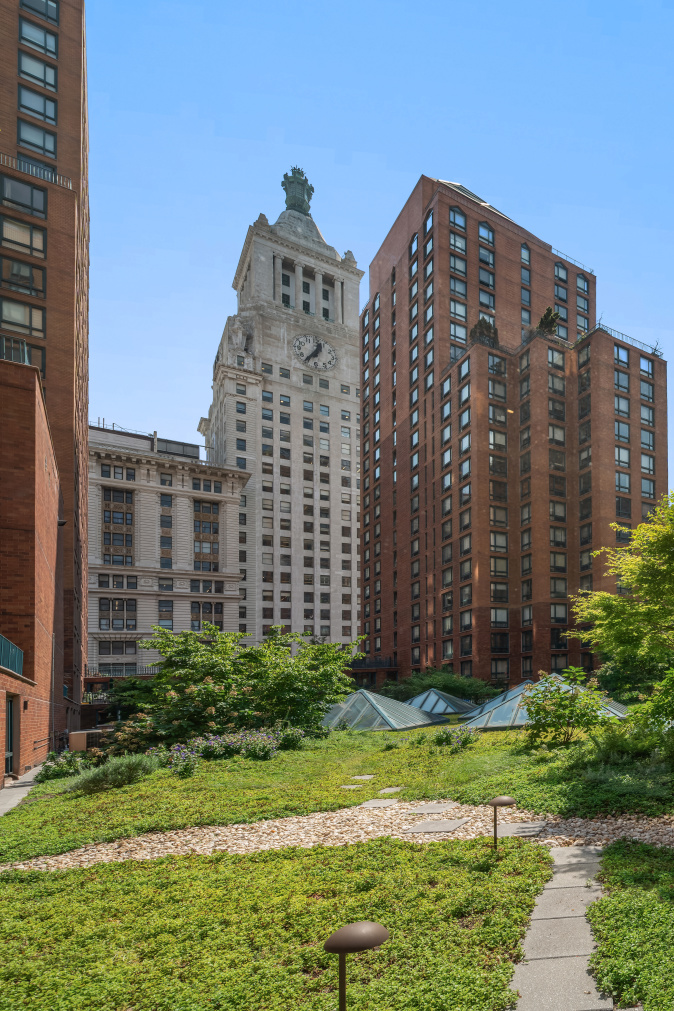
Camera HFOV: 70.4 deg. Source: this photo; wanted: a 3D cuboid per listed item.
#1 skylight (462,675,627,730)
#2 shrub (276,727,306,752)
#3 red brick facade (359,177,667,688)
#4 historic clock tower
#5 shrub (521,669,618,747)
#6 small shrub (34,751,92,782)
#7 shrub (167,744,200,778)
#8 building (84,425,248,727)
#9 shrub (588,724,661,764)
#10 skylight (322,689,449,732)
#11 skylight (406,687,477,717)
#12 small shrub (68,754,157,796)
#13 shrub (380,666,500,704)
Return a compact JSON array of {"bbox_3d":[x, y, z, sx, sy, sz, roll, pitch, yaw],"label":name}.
[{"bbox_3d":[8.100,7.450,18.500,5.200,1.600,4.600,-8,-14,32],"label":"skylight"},{"bbox_3d":[-1.360,6.980,14.300,0.900,0.700,0.800,0,-4,0],"label":"shrub"},{"bbox_3d":[23.036,-8.782,64.500,29.500,63.000,30.000,4,-8,-30],"label":"red brick facade"},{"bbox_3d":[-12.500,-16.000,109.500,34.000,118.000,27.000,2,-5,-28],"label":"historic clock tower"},{"bbox_3d":[5.162,4.463,10.600,1.900,1.600,1.700,0,-7,0],"label":"shrub"},{"bbox_3d":[-7.340,7.000,12.800,1.350,0.750,1.050,0,-4,0],"label":"small shrub"},{"bbox_3d":[-2.765,4.612,8.600,0.600,0.560,0.550,0,-7,0],"label":"shrub"},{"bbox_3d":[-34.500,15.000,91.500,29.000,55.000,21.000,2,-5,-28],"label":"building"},{"bbox_3d":[5.179,4.305,8.600,1.200,0.680,1.000,0,-7,0],"label":"shrub"},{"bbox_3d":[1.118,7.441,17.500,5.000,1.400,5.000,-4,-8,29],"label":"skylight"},{"bbox_3d":[5.473,10.674,26.000,5.000,1.500,5.000,-4,-8,29],"label":"skylight"},{"bbox_3d":[-3.997,4.789,8.500,1.650,0.600,1.000,5,-8,-33],"label":"small shrub"},{"bbox_3d":[6.740,12.100,32.000,8.000,2.700,3.800,0,-4,0],"label":"shrub"}]

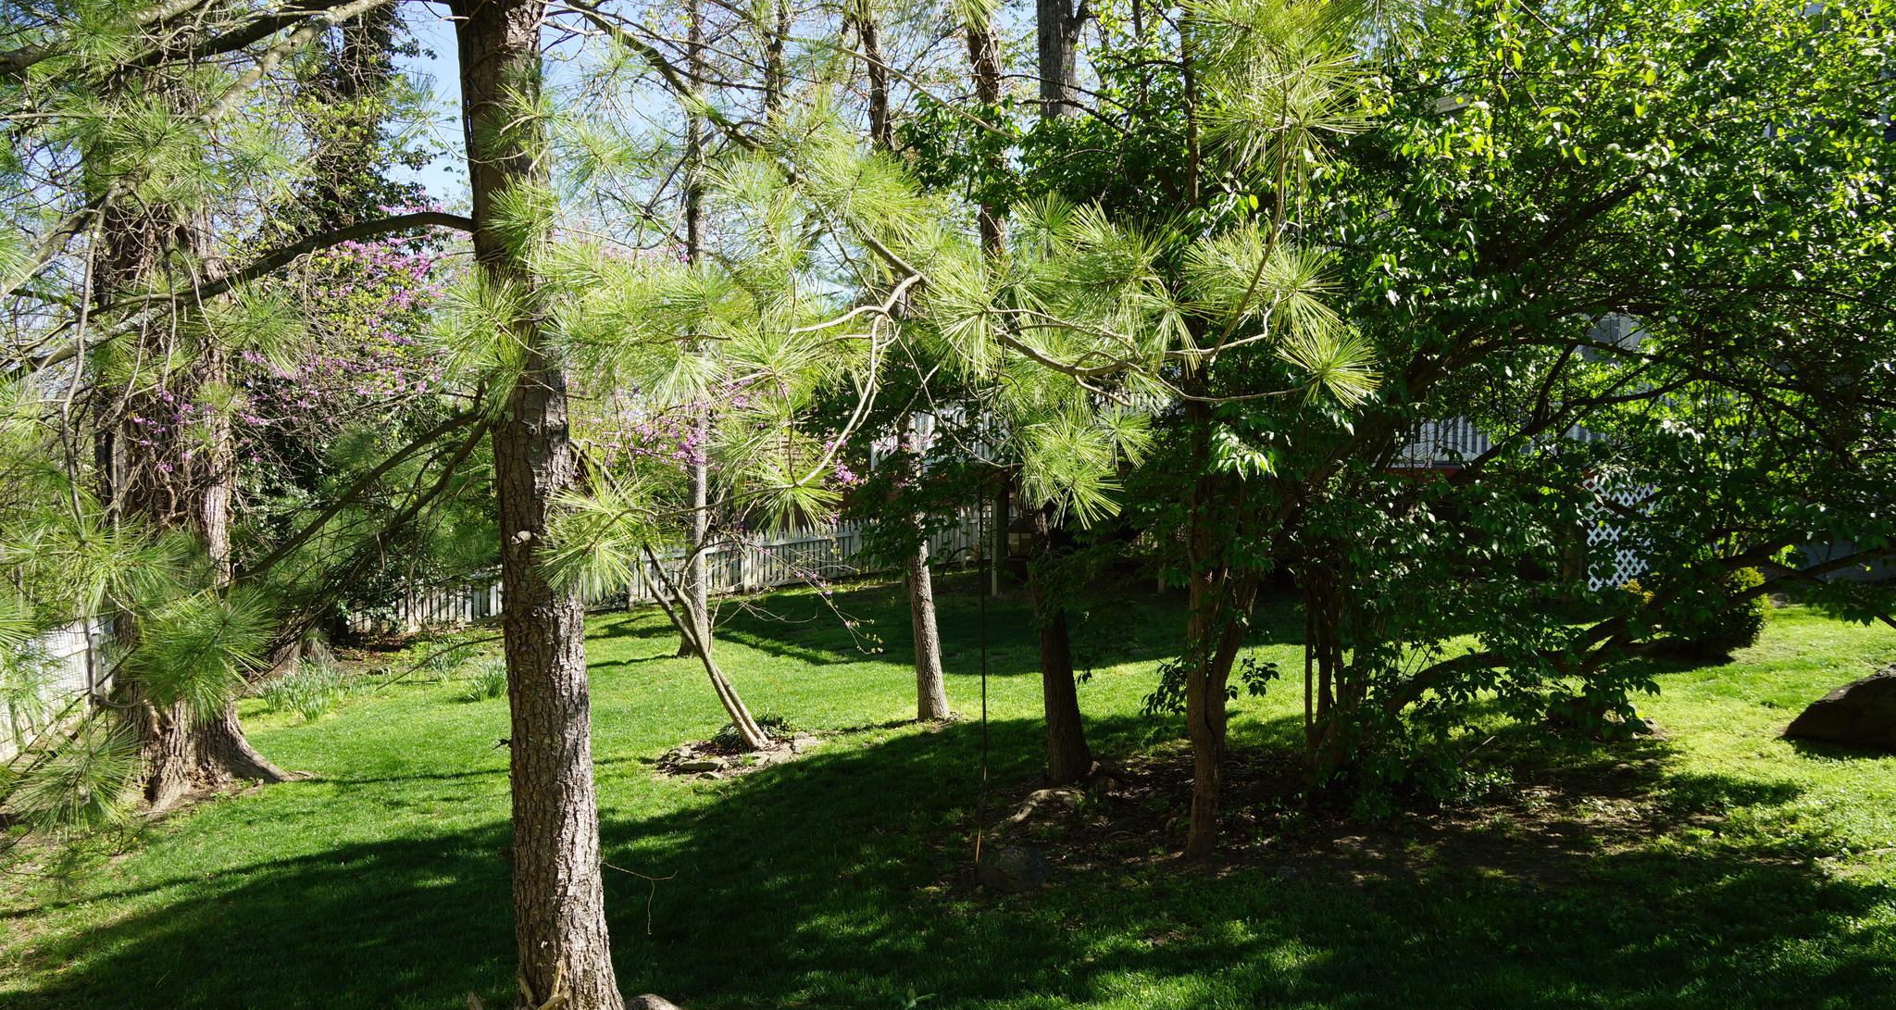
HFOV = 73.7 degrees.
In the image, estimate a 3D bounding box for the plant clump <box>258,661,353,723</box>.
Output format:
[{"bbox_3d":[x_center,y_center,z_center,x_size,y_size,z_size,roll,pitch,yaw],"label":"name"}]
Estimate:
[{"bbox_3d":[-5.334,1.551,10.500,0.800,0.410,0.750,0,0,0],"label":"plant clump"}]

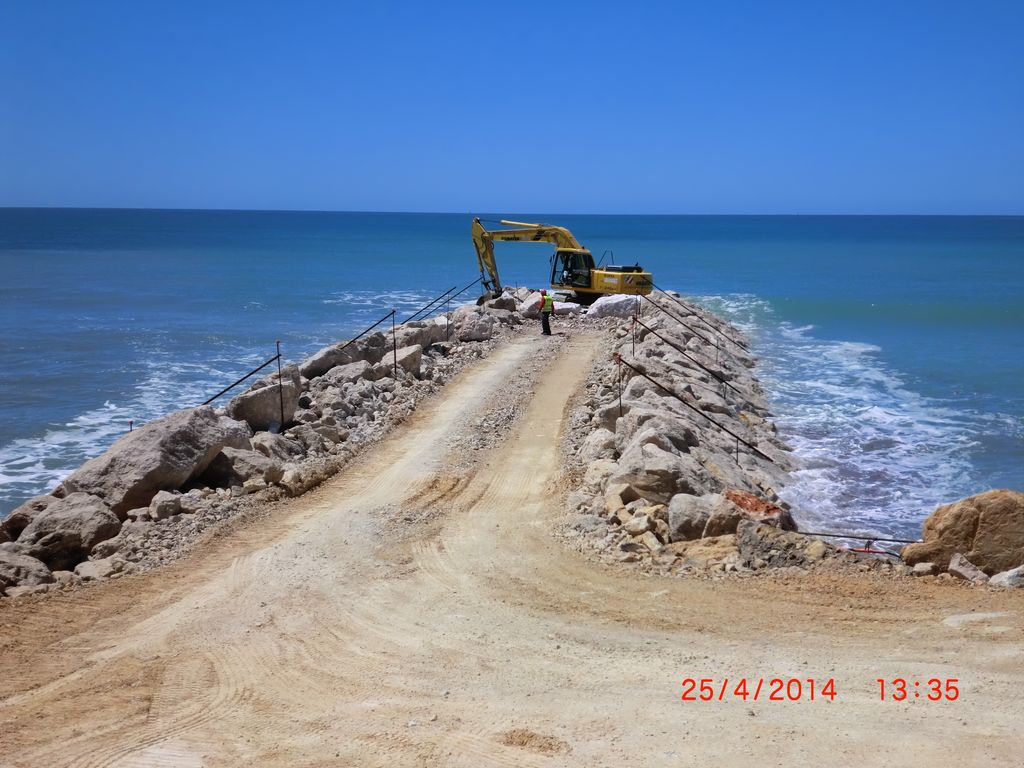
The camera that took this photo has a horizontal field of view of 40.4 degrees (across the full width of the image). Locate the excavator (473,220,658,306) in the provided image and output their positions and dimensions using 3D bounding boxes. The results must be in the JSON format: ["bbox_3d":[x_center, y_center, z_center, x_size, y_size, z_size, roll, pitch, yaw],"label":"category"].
[{"bbox_3d":[2.214,-5.741,66.813,9.300,4.400,3.000,4,8,27],"label":"excavator"}]

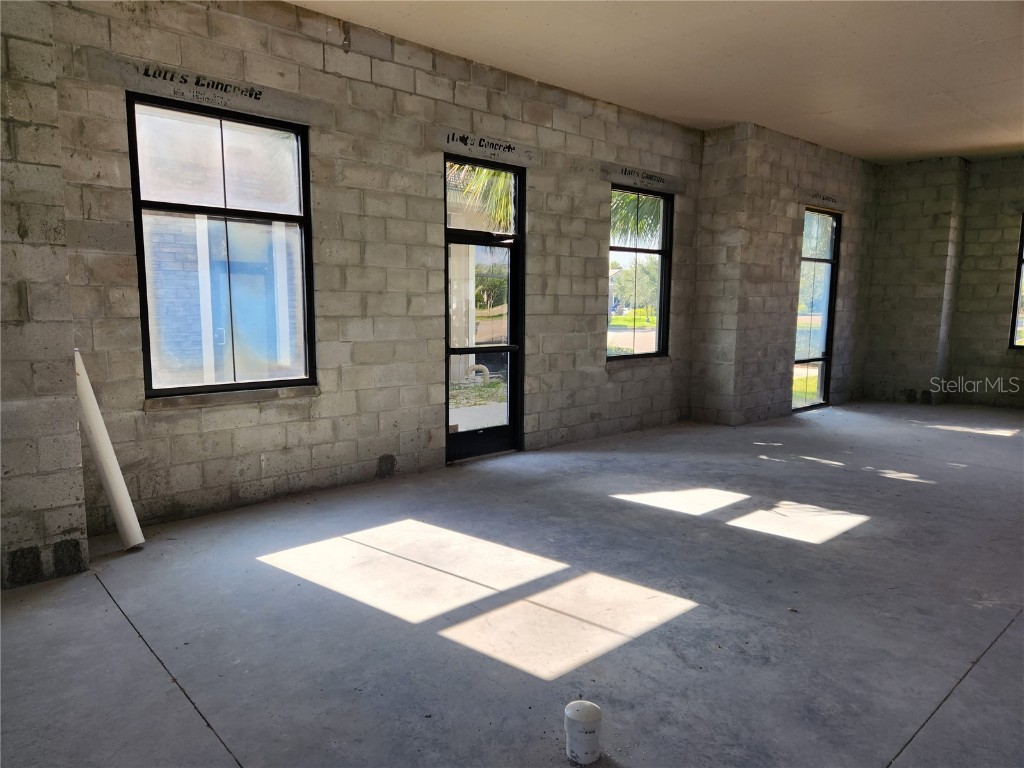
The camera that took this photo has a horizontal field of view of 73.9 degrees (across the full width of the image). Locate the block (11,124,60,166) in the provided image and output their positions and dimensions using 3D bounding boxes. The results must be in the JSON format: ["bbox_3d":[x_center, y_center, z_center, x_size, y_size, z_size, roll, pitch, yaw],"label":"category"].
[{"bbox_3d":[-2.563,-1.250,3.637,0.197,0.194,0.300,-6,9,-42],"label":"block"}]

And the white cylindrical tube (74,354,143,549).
[{"bbox_3d":[-2.493,0.391,4.136,0.114,1.252,0.114,-18,-4,-40],"label":"white cylindrical tube"}]

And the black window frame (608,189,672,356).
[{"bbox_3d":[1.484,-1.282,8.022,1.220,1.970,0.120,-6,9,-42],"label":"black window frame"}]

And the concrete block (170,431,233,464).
[{"bbox_3d":[-2.238,0.436,4.850,0.397,0.194,0.194,-6,9,-42],"label":"concrete block"}]

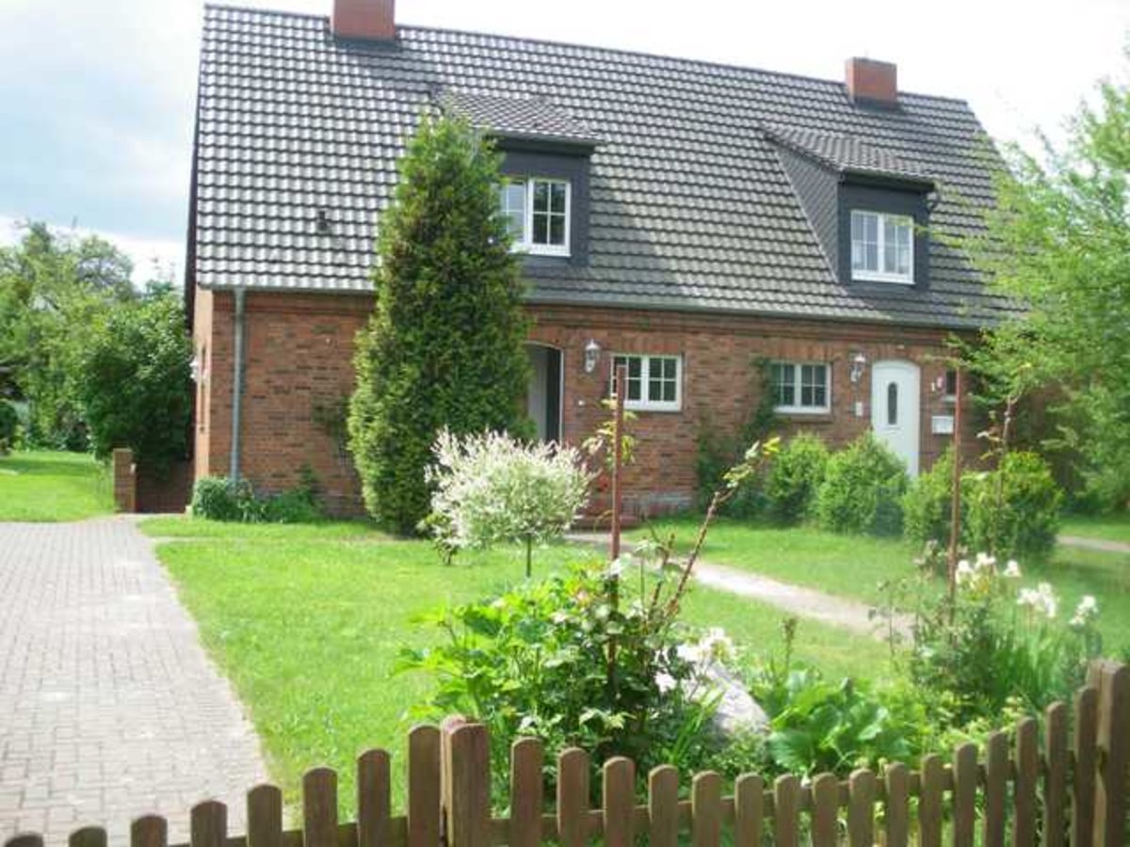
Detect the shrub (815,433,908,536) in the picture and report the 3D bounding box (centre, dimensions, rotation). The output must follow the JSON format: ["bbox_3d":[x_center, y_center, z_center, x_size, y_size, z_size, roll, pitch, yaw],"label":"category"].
[{"bbox_3d":[4.328,0.889,17.066,1.313,1.491,1.313,1,-1,-18],"label":"shrub"}]

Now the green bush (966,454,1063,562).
[{"bbox_3d":[5.598,0.989,14.600,1.200,1.320,1.200,1,-1,-19],"label":"green bush"}]

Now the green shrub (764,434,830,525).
[{"bbox_3d":[3.714,0.891,18.690,1.093,1.468,1.093,1,-1,-18],"label":"green shrub"}]

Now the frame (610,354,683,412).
[{"bbox_3d":[1.406,-0.693,20.233,1.315,0.998,0.100,1,-1,-18],"label":"frame"}]

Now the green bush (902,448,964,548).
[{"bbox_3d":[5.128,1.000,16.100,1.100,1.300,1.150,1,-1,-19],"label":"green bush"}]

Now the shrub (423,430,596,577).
[{"bbox_3d":[-0.555,0.776,11.534,1.636,1.433,1.587,1,-1,0],"label":"shrub"}]

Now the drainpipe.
[{"bbox_3d":[-5.023,-0.396,17.986,0.110,3.403,0.110,1,-1,-18],"label":"drainpipe"}]

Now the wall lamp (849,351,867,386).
[{"bbox_3d":[5.308,-1.001,21.266,0.220,0.554,0.270,1,-1,-18],"label":"wall lamp"}]

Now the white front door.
[{"bbox_3d":[6.123,-0.026,21.741,1.067,2.300,0.100,1,-1,-18],"label":"white front door"}]

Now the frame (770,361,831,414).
[{"bbox_3d":[4.227,-0.639,21.142,1.255,0.941,0.100,1,-1,-18],"label":"frame"}]

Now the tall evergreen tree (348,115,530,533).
[{"bbox_3d":[-1.727,-1.352,16.149,2.484,5.771,2.484,1,-1,-18],"label":"tall evergreen tree"}]

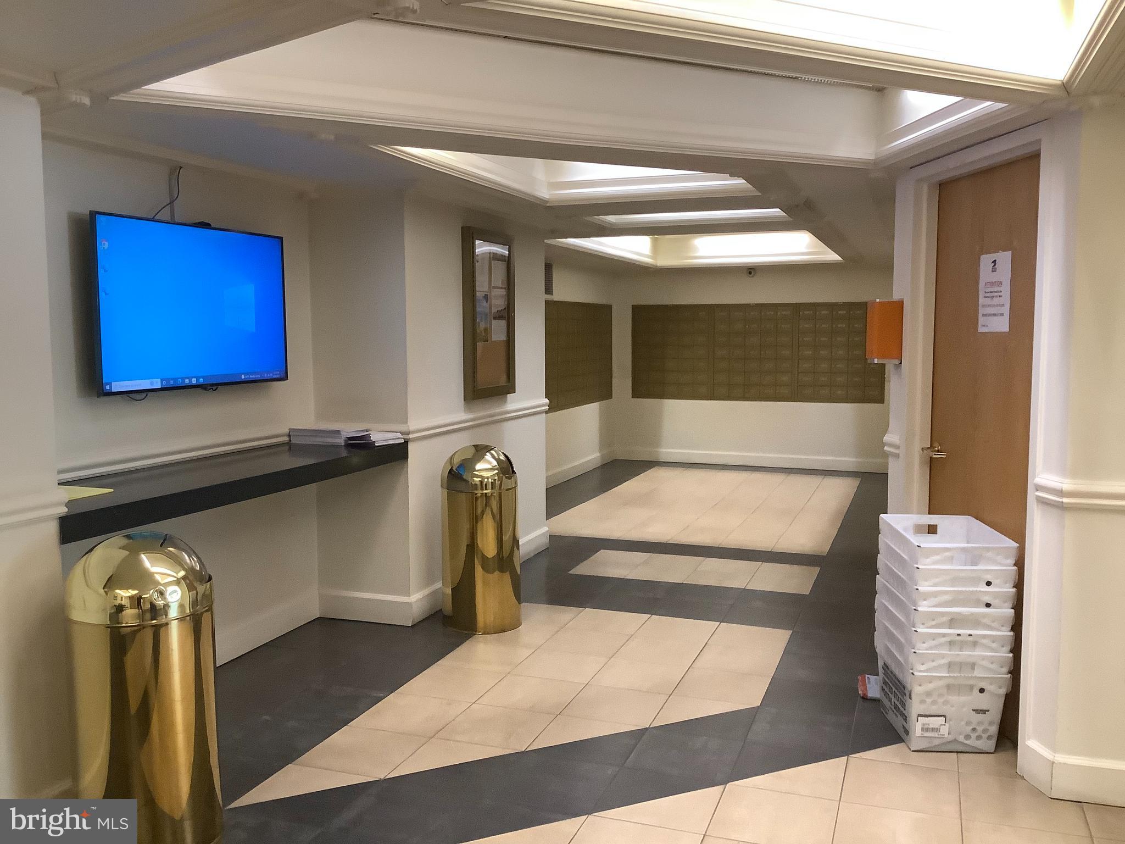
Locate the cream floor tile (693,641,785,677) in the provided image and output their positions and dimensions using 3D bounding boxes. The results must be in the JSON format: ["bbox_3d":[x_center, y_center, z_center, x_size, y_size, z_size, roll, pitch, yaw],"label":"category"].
[{"bbox_3d":[0.763,1.036,4.378,0.340,0.010,0.342,2,6,20],"label":"cream floor tile"}]

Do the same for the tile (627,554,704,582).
[{"bbox_3d":[0.646,0.903,6.210,0.355,0.010,0.675,2,6,20],"label":"tile"}]

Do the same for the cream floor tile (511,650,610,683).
[{"bbox_3d":[-0.002,1.049,4.309,0.343,0.010,0.342,2,6,20],"label":"cream floor tile"}]

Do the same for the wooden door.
[{"bbox_3d":[1.588,0.101,3.692,0.045,2.030,0.900,-1,5,-7],"label":"wooden door"}]

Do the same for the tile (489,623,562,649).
[{"bbox_3d":[-0.216,1.025,4.824,0.350,0.010,0.350,2,6,20],"label":"tile"}]

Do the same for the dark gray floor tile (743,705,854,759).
[{"bbox_3d":[0.880,1.137,3.709,0.355,0.010,0.354,2,6,20],"label":"dark gray floor tile"}]

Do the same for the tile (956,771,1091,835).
[{"bbox_3d":[1.395,1.165,3.067,0.343,0.010,0.342,2,6,20],"label":"tile"}]

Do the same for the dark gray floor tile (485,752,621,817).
[{"bbox_3d":[-0.026,1.146,3.199,0.340,0.010,0.342,2,6,20],"label":"dark gray floor tile"}]

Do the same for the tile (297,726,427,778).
[{"bbox_3d":[-0.676,1.123,3.429,0.340,0.010,0.342,2,6,20],"label":"tile"}]

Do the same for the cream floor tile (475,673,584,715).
[{"bbox_3d":[-0.119,1.079,3.985,0.343,0.010,0.342,2,6,20],"label":"cream floor tile"}]

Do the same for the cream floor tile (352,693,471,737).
[{"bbox_3d":[-0.562,1.099,3.779,0.343,0.010,0.342,2,6,20],"label":"cream floor tile"}]

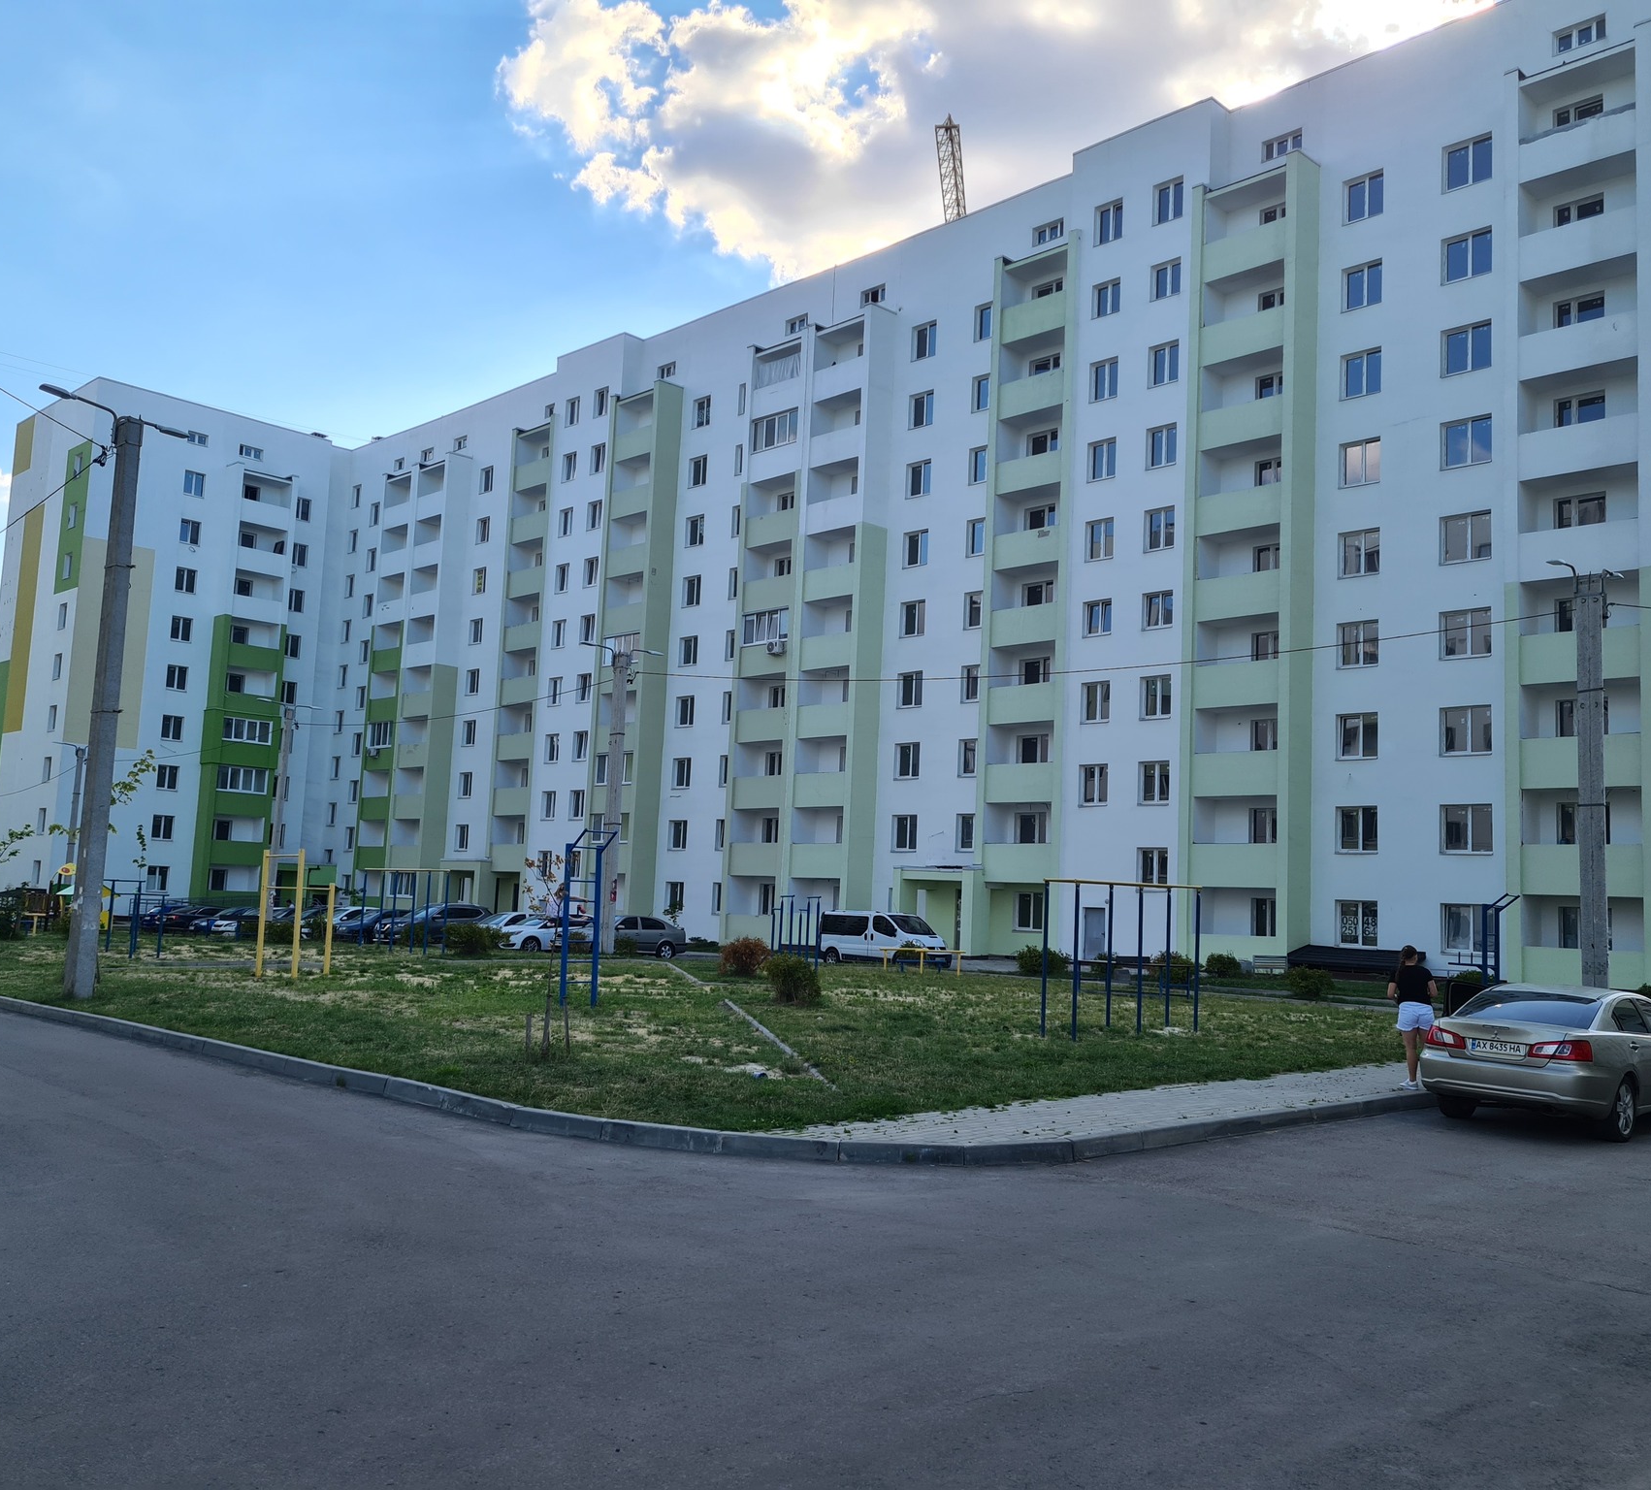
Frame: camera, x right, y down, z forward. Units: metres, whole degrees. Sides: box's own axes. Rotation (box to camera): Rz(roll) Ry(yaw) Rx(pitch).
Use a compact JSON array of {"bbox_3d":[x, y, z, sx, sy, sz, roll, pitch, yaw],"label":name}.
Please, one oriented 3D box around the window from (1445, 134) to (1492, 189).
[{"bbox_3d":[19.318,-17.396,44.834,0.183,1.391,1.498,8,-7,-43],"label":"window"}]

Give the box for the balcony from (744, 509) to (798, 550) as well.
[{"bbox_3d":[-1.975,-9.342,65.739,1.200,1.382,3.009,8,-8,-43],"label":"balcony"}]

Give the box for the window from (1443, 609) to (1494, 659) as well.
[{"bbox_3d":[18.716,-3.222,43.489,0.183,1.391,1.498,8,-7,-43],"label":"window"}]

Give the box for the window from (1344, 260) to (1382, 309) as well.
[{"bbox_3d":[16.929,-14.414,46.958,0.183,1.386,1.344,8,-7,-43],"label":"window"}]

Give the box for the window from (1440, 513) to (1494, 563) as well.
[{"bbox_3d":[18.865,-6.073,43.849,0.200,1.435,1.505,8,-8,-43],"label":"window"}]

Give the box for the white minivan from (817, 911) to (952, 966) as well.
[{"bbox_3d":[2.018,6.416,48.750,1.950,1.950,4.780,8,-8,-43],"label":"white minivan"}]

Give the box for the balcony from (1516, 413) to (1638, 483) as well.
[{"bbox_3d":[21.688,-8.312,42.609,1.200,1.400,3.185,8,-8,-44],"label":"balcony"}]

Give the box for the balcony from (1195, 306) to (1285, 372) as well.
[{"bbox_3d":[14.019,-13.149,48.890,1.374,1.342,2.958,8,-7,-43],"label":"balcony"}]

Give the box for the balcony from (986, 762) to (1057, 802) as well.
[{"bbox_3d":[7.604,1.504,55.598,1.200,1.424,3.178,8,-8,-44],"label":"balcony"}]

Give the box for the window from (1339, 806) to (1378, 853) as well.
[{"bbox_3d":[16.271,2.642,45.522,0.170,1.401,1.310,8,-8,-43],"label":"window"}]

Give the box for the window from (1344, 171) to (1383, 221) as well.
[{"bbox_3d":[17.749,-17.967,49.093,0.150,1.532,1.383,8,-8,-44],"label":"window"}]

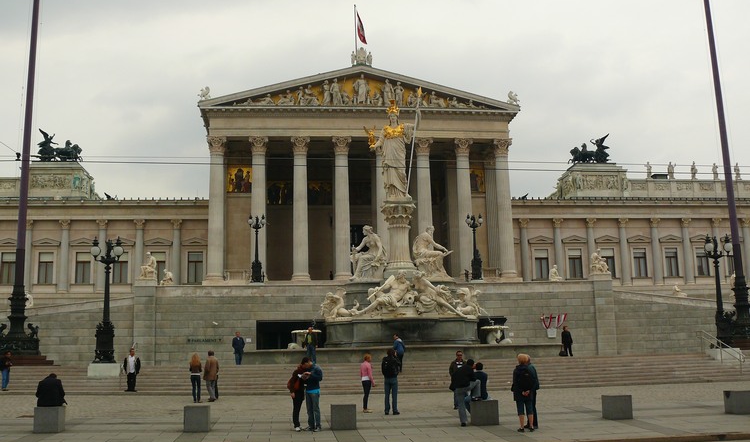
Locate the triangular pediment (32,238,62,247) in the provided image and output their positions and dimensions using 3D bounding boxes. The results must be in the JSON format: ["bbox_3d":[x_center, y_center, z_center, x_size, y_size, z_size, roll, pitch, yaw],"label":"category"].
[{"bbox_3d":[-30.862,2.004,71.319,2.620,0.820,0.500,0,-10,-5],"label":"triangular pediment"}]

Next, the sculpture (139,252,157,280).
[{"bbox_3d":[-15.875,3.158,53.253,1.250,1.904,0.950,1,-9,-11],"label":"sculpture"}]

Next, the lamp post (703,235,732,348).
[{"bbox_3d":[17.668,3.557,38.773,1.450,5.795,1.400,0,-10,-5],"label":"lamp post"}]

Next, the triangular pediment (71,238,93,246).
[{"bbox_3d":[-27.523,2.012,71.603,2.620,0.820,0.500,0,-10,-5],"label":"triangular pediment"}]

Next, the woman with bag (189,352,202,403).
[{"bbox_3d":[-6.085,5.312,25.700,0.470,1.700,0.320,0,-10,-6],"label":"woman with bag"}]

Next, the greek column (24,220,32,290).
[{"bbox_3d":[-34.232,3.379,74.340,1.000,7.062,1.000,0,-10,-6],"label":"greek column"}]

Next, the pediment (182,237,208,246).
[{"bbox_3d":[-16.051,1.724,67.884,2.417,0.950,0.450,0,-10,-6],"label":"pediment"}]

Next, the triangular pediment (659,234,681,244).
[{"bbox_3d":[32.135,1.966,82.371,2.677,0.877,0.450,0,-9,-6],"label":"triangular pediment"}]

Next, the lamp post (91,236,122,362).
[{"bbox_3d":[-10.799,3.196,30.576,1.272,5.090,1.209,0,-10,-6],"label":"lamp post"}]

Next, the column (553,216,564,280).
[{"bbox_3d":[17.369,2.994,71.134,0.950,6.500,0.950,0,-10,-6],"label":"column"}]

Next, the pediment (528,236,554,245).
[{"bbox_3d":[17.745,1.999,80.843,2.832,0.871,0.450,0,-9,-6],"label":"pediment"}]

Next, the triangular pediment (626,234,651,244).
[{"bbox_3d":[28.210,1.916,80.949,2.800,1.047,0.500,0,-10,-6],"label":"triangular pediment"}]

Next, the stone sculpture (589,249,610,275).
[{"bbox_3d":[15.101,2.724,50.995,1.450,1.750,1.050,0,-10,-6],"label":"stone sculpture"}]

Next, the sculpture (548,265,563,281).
[{"bbox_3d":[15.606,4.513,65.352,1.200,1.500,0.950,-2,-10,3],"label":"sculpture"}]

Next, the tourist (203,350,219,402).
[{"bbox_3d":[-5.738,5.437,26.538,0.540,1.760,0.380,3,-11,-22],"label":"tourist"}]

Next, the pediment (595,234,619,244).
[{"bbox_3d":[21.984,1.728,71.760,2.406,0.908,0.450,0,-10,-6],"label":"pediment"}]

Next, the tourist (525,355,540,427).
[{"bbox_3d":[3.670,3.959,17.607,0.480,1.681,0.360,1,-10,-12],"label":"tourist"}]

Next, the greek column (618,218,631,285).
[{"bbox_3d":[23.815,2.959,71.928,0.950,6.500,0.950,0,-10,-6],"label":"greek column"}]

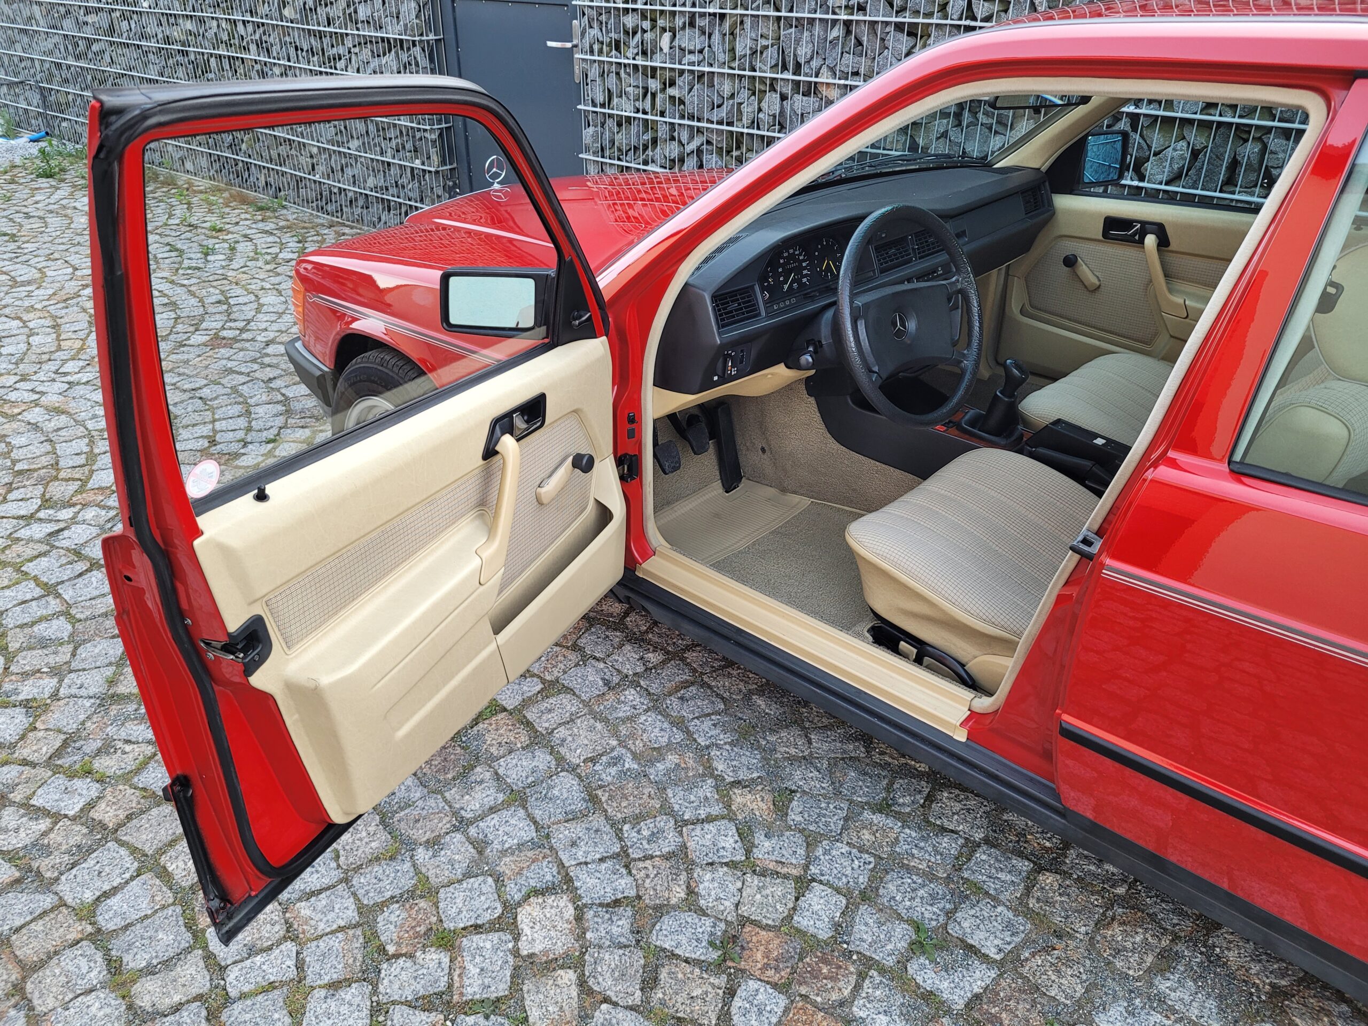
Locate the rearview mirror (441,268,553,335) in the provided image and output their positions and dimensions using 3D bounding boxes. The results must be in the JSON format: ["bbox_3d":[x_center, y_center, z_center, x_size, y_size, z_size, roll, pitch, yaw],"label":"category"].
[{"bbox_3d":[-0.312,-0.378,1.805,0.192,0.107,0.080,7,28,13],"label":"rearview mirror"}]

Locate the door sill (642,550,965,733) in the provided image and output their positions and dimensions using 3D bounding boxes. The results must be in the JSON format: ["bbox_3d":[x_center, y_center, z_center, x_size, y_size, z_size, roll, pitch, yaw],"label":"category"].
[{"bbox_3d":[0.196,0.213,1.904,0.730,0.051,0.090,24,37,36],"label":"door sill"}]

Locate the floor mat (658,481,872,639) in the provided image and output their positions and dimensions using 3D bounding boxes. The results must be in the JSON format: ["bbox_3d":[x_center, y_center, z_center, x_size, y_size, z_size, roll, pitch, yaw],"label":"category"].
[{"bbox_3d":[0.244,0.082,2.332,0.650,0.040,0.470,24,37,36],"label":"floor mat"}]

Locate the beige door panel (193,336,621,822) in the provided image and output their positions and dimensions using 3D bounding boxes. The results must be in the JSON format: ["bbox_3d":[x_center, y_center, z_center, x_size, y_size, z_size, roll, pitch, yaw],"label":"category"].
[{"bbox_3d":[-0.286,0.054,1.498,0.088,0.500,0.890,11,29,20],"label":"beige door panel"}]

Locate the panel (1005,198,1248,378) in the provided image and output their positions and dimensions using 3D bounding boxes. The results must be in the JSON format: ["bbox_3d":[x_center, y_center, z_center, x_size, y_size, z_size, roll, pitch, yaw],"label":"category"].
[{"bbox_3d":[1.210,-0.509,2.561,0.880,0.502,0.090,24,37,36],"label":"panel"}]

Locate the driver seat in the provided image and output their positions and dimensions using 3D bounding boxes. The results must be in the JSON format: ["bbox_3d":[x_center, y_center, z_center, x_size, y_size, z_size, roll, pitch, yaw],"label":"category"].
[{"bbox_3d":[0.730,-0.089,1.692,0.810,0.870,0.530,24,37,36],"label":"driver seat"}]

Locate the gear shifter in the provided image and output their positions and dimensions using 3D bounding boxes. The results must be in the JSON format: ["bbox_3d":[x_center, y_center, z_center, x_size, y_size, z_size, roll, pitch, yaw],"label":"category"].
[{"bbox_3d":[0.688,-0.250,2.214,0.103,0.187,0.076,24,37,36],"label":"gear shifter"}]

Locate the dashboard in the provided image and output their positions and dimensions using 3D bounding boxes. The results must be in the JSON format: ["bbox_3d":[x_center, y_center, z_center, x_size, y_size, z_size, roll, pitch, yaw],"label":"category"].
[{"bbox_3d":[0.388,-0.604,2.326,0.380,0.308,1.370,24,37,36],"label":"dashboard"}]

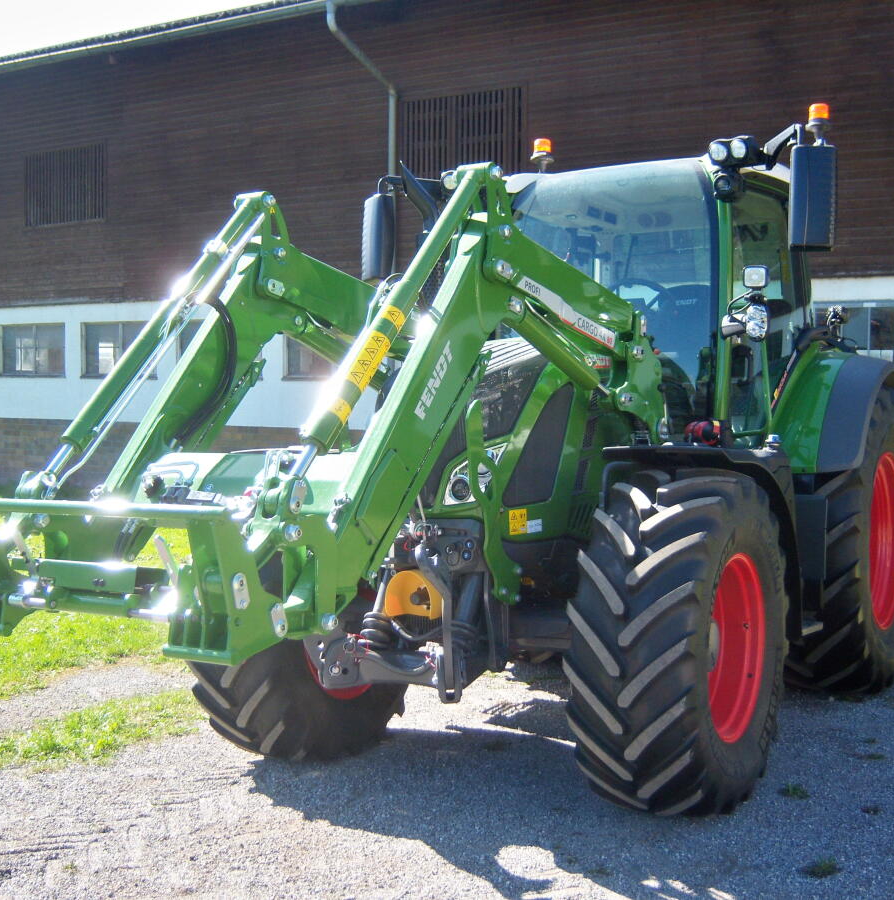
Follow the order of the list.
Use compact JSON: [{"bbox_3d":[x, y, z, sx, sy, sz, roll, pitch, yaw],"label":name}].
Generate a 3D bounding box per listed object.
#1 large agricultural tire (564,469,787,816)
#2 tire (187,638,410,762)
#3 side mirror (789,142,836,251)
[{"bbox_3d":[0.956,0.753,5.012,0.490,1.350,1.350,3,3,32],"label":"large agricultural tire"},{"bbox_3d":[-0.669,0.797,6.198,0.550,1.370,1.410,1,3,31],"label":"tire"},{"bbox_3d":[1.630,-1.130,5.570,0.200,0.465,0.110,1,2,18],"label":"side mirror"}]

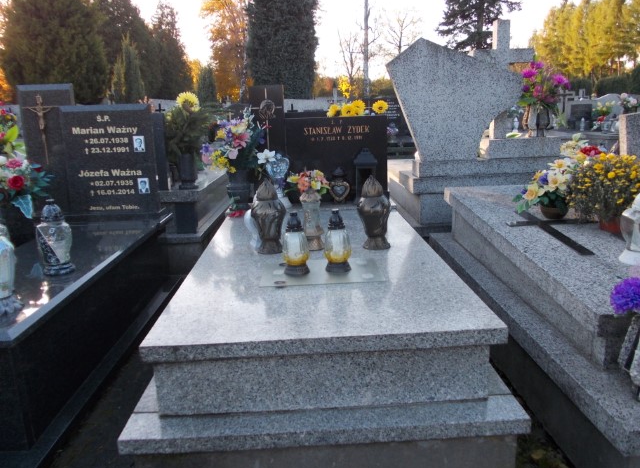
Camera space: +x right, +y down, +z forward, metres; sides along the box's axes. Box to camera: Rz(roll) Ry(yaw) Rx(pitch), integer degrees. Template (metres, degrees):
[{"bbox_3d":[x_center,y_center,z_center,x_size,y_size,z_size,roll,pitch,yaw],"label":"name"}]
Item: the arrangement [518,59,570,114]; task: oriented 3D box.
[{"bbox_3d":[1.691,-1.105,3.900,0.387,0.400,0.360,-3,14,-1],"label":"arrangement"}]

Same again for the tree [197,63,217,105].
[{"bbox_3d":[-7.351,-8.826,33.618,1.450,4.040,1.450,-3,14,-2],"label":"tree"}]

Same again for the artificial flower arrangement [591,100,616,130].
[{"bbox_3d":[4.558,-1.900,8.324,0.399,0.480,0.360,-3,14,-1],"label":"artificial flower arrangement"}]

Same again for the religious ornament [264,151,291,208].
[{"bbox_3d":[-0.243,-0.316,3.064,0.145,0.324,0.100,-3,14,-2],"label":"religious ornament"}]

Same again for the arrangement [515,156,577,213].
[{"bbox_3d":[1.046,-0.216,2.428,0.277,0.284,0.270,-3,14,-1],"label":"arrangement"}]

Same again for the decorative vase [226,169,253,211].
[{"bbox_3d":[-0.494,-0.282,3.212,0.165,0.248,0.160,-3,14,-2],"label":"decorative vase"}]

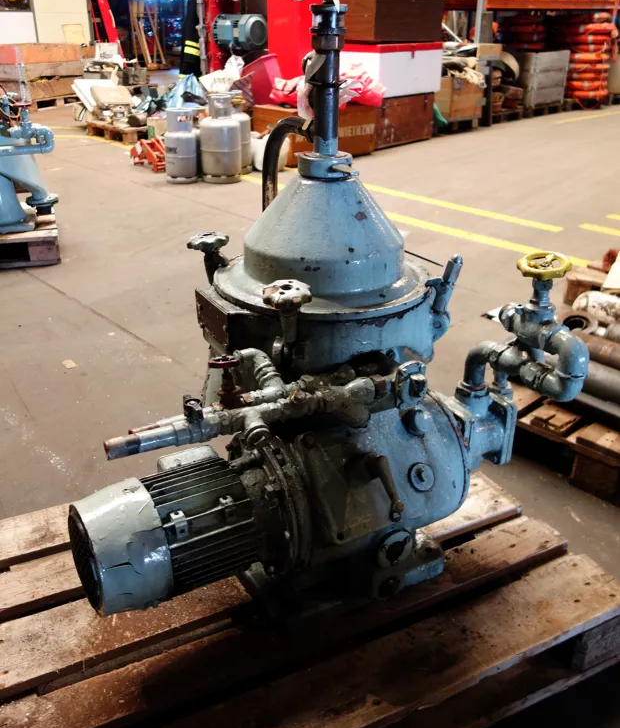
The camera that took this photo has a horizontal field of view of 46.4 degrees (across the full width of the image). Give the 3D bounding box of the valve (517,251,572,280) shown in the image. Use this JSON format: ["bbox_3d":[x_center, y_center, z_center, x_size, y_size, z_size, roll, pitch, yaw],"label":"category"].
[{"bbox_3d":[0.428,-0.178,1.322,0.100,0.028,0.100,0,27,0],"label":"valve"}]

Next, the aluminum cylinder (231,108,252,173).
[{"bbox_3d":[-0.596,-1.753,5.487,0.295,0.580,0.295,24,35,38],"label":"aluminum cylinder"}]

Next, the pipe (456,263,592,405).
[{"bbox_3d":[0.418,-0.035,1.415,0.080,0.345,0.320,-12,30,-23],"label":"pipe"}]

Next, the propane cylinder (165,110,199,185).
[{"bbox_3d":[-0.930,-1.567,5.214,0.227,0.490,0.227,0,27,0],"label":"propane cylinder"}]

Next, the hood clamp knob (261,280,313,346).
[{"bbox_3d":[-0.032,-0.075,1.078,0.073,0.092,0.073,-3,29,2],"label":"hood clamp knob"}]

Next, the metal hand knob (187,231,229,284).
[{"bbox_3d":[-0.176,-0.184,1.268,0.074,0.088,0.074,-5,26,2],"label":"metal hand knob"}]

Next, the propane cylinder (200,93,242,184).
[{"bbox_3d":[-0.645,-1.637,5.251,0.295,0.585,0.295,0,27,0],"label":"propane cylinder"}]

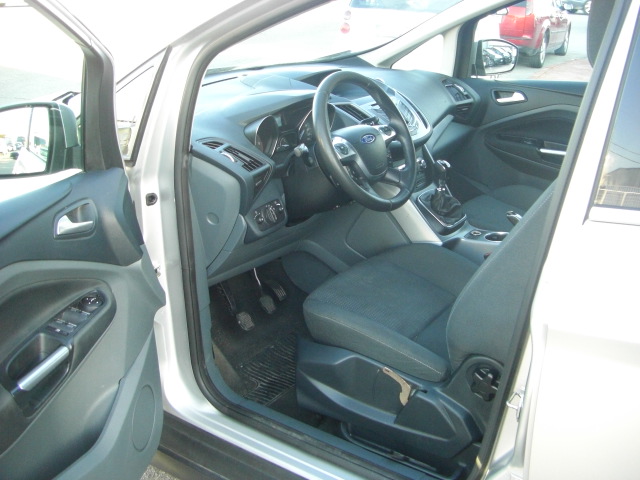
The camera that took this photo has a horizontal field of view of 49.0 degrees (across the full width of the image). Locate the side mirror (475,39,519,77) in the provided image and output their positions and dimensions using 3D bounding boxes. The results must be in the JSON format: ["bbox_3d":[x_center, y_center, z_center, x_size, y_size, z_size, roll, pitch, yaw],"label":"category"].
[{"bbox_3d":[0.709,-0.737,2.842,0.220,0.155,0.110,-18,27,-38],"label":"side mirror"}]

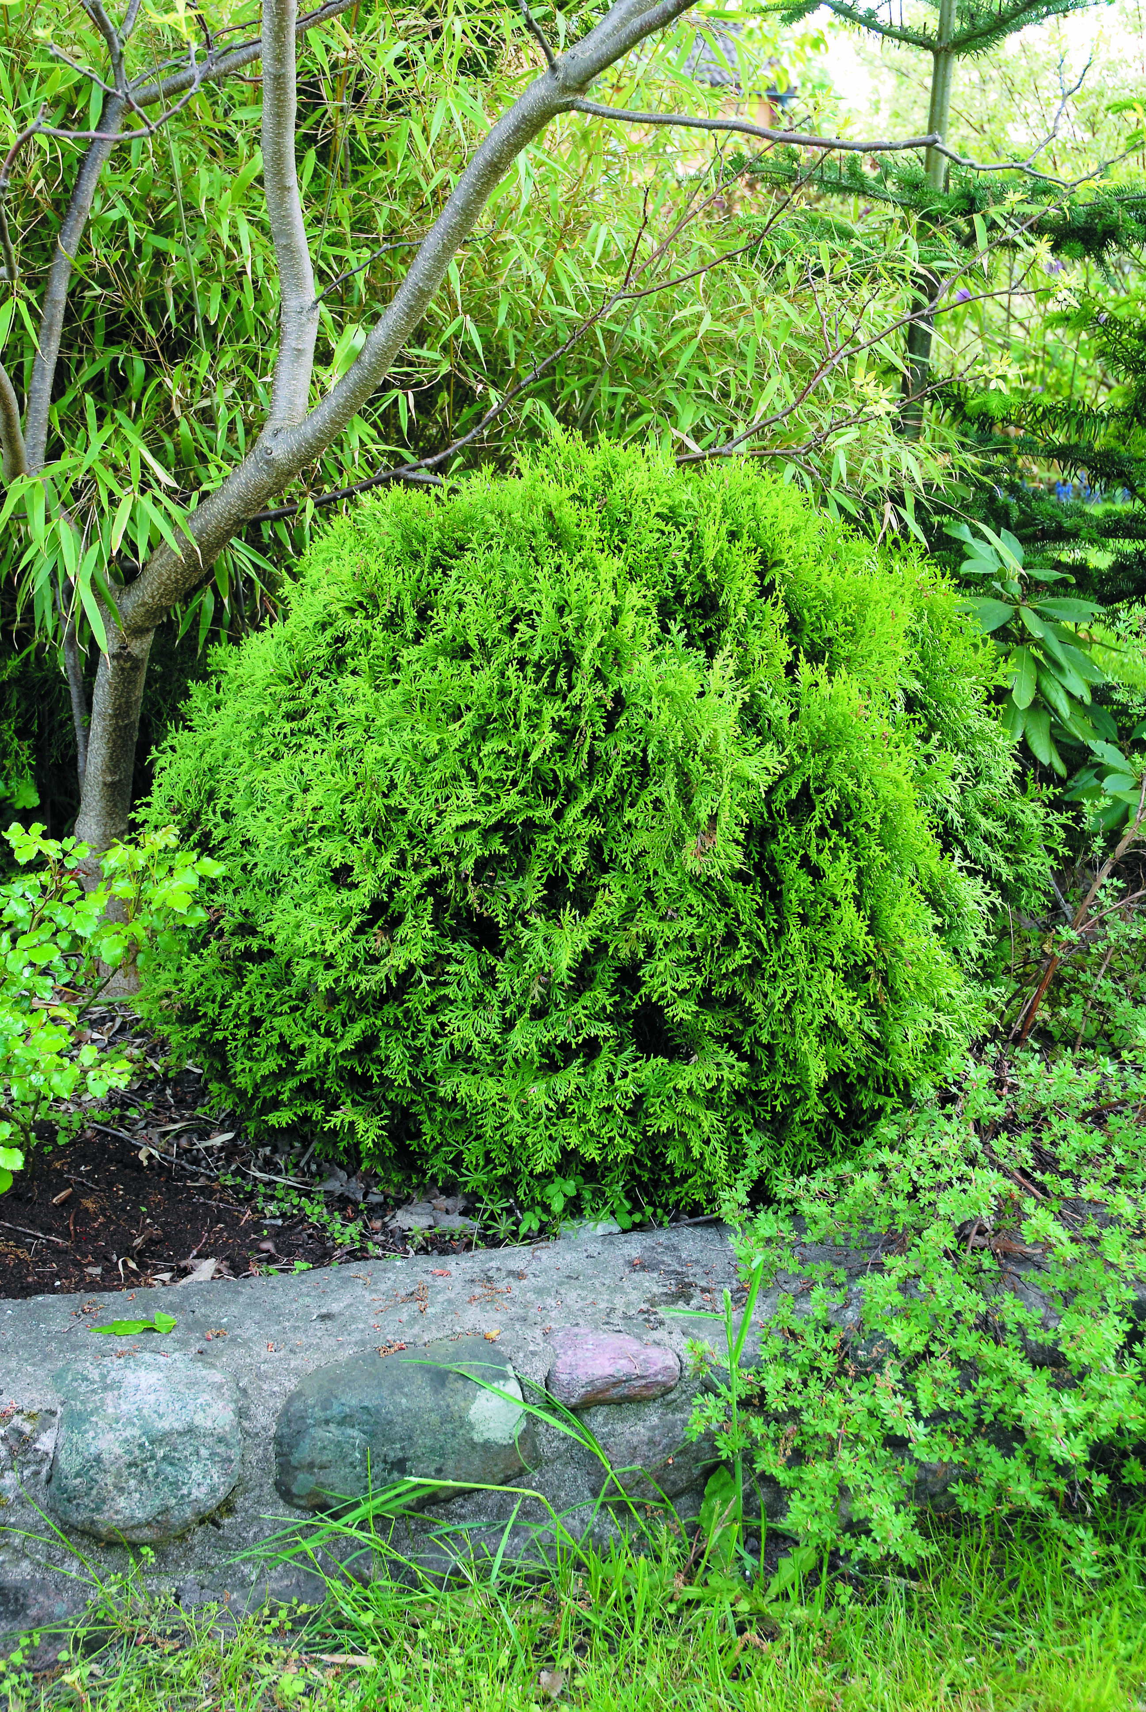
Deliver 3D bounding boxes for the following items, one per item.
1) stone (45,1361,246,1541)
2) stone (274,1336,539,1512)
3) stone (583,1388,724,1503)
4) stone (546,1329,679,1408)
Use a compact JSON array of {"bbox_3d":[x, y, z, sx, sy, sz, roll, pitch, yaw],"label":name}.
[{"bbox_3d":[-0.464,0.640,2.210,0.205,0.190,0.165,-4,17,-12],"label":"stone"},{"bbox_3d":[-0.185,0.633,2.280,0.285,0.180,0.175,-4,17,-12],"label":"stone"},{"bbox_3d":[0.094,0.672,2.340,0.165,0.115,0.120,-4,17,-12],"label":"stone"},{"bbox_3d":[0.046,0.595,2.380,0.150,0.080,0.100,-4,17,-12],"label":"stone"}]

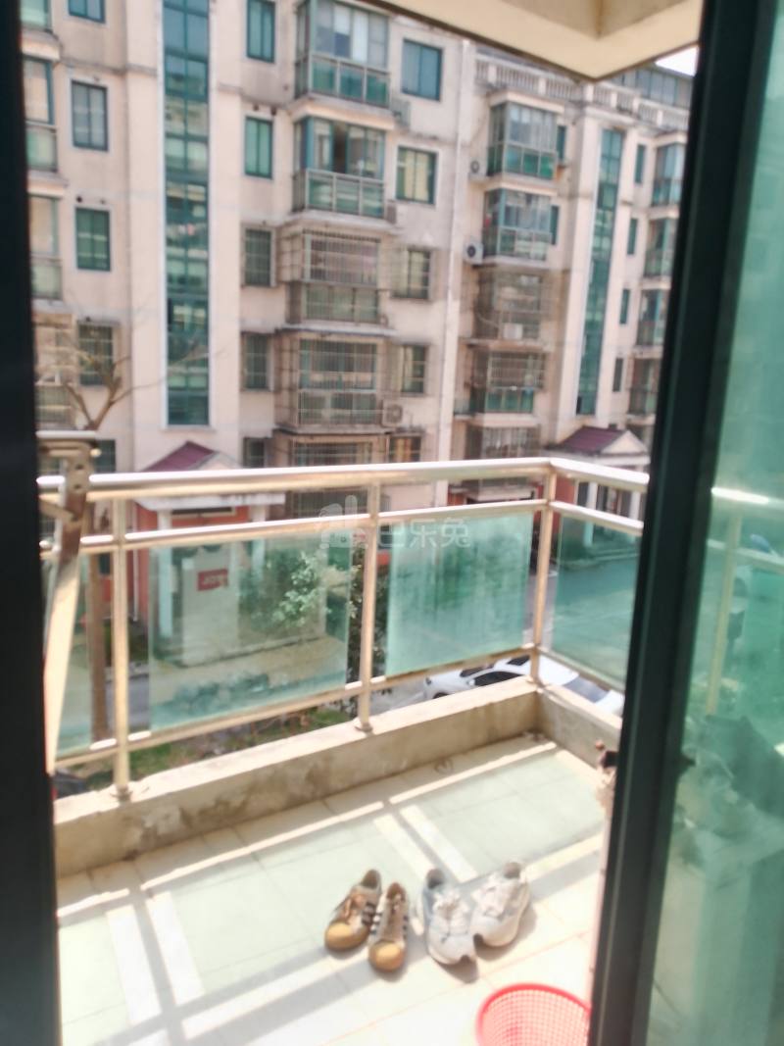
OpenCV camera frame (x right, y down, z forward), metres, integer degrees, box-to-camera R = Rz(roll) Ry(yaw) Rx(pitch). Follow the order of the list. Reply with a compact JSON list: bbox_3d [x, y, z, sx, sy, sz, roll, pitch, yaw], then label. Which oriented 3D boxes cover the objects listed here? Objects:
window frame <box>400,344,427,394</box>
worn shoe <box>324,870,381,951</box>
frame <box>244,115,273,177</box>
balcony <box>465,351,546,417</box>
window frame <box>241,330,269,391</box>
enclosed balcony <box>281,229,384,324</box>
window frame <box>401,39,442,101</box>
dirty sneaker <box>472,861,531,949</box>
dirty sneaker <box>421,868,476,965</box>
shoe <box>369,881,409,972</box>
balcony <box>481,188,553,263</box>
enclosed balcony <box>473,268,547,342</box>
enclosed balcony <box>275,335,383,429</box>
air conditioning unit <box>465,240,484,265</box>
[{"bbox_3d":[0.705,-4.912,26.084,0.847,1.571,0.150,-4,13,-30],"label":"window frame"},{"bbox_3d":[-0.098,1.025,2.199,0.100,0.100,0.255,8,13,23],"label":"worn shoe"},{"bbox_3d":[-3.649,-10.254,22.294,0.832,1.493,0.120,-4,13,-29],"label":"frame"},{"bbox_3d":[4.576,-5.626,32.629,2.650,2.400,1.200,-4,13,-30],"label":"balcony"},{"bbox_3d":[-3.928,-4.635,23.429,0.756,1.626,0.150,-4,13,-30],"label":"window frame"},{"bbox_3d":[-1.686,-6.947,23.279,2.570,2.380,1.500,-4,13,-29],"label":"enclosed balcony"},{"bbox_3d":[0.868,-13.372,24.121,1.391,1.464,0.120,-4,13,-29],"label":"window frame"},{"bbox_3d":[0.314,1.031,2.248,0.118,0.110,0.275,8,13,22],"label":"dirty sneaker"},{"bbox_3d":[0.132,0.982,2.068,0.110,0.115,0.280,1,11,-7],"label":"dirty sneaker"},{"bbox_3d":[0.000,0.990,2.033,0.093,0.100,0.255,3,11,4],"label":"shoe"},{"bbox_3d":[4.777,-11.299,31.436,2.380,2.400,1.150,-4,13,-30],"label":"balcony"},{"bbox_3d":[4.599,-8.330,31.354,2.600,2.450,1.150,-4,13,-29],"label":"enclosed balcony"},{"bbox_3d":[-1.857,-4.128,24.155,2.650,2.550,1.500,-4,13,-30],"label":"enclosed balcony"},{"bbox_3d":[3.021,-9.993,30.275,0.770,0.620,0.320,-4,13,-29],"label":"air conditioning unit"}]

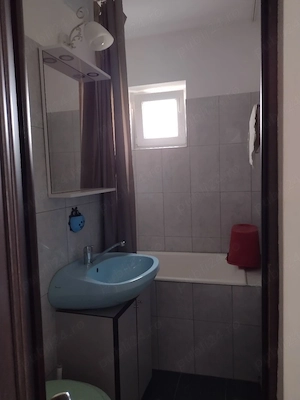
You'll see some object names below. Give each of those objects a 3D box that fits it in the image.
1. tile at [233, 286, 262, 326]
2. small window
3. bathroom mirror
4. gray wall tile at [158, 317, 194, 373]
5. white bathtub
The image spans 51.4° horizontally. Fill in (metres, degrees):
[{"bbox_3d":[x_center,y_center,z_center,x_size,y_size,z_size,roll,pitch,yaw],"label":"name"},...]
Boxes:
[{"bbox_3d":[0.634,0.670,1.980,0.211,0.255,0.010,-1,5,15],"label":"tile"},{"bbox_3d":[0.087,-0.744,2.821,0.518,0.563,0.140,-1,5,15],"label":"small window"},{"bbox_3d":[-0.378,-0.386,1.754,0.126,0.730,0.565,-1,5,15],"label":"bathroom mirror"},{"bbox_3d":[0.181,0.993,2.133,0.251,0.383,0.010,-1,5,15],"label":"gray wall tile"},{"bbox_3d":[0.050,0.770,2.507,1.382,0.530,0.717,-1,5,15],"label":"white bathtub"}]

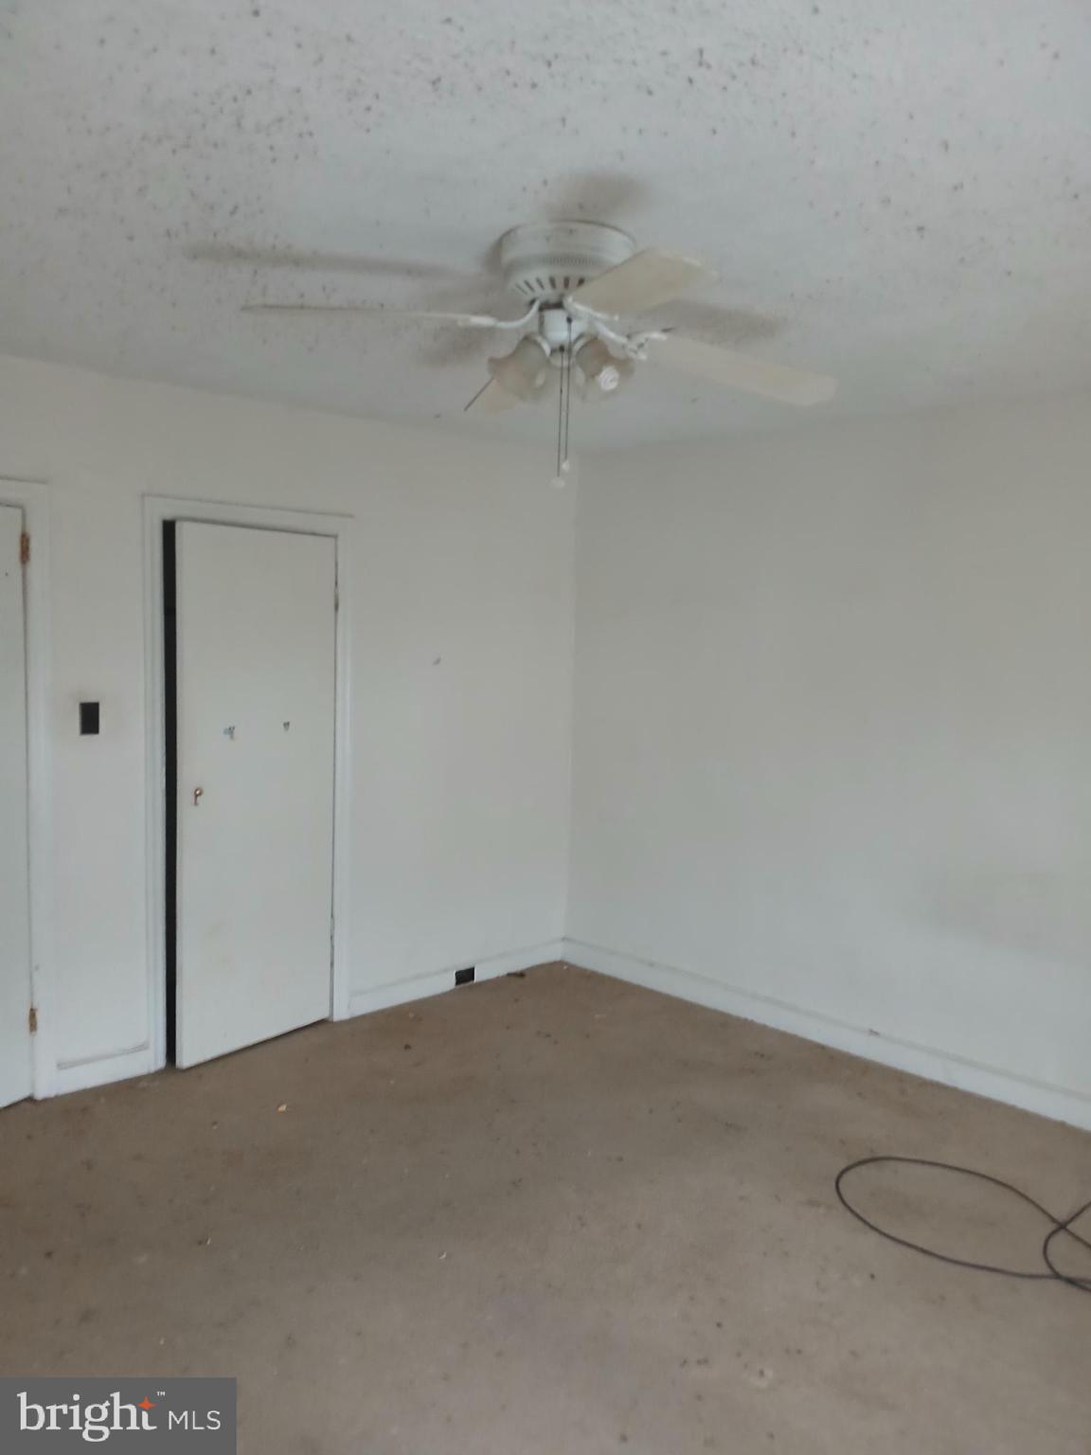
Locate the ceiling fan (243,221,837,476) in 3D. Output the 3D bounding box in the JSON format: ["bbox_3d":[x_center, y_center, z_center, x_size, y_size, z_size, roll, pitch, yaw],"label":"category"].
[{"bbox_3d":[0.038,-0.801,2.380,1.310,0.483,1.310,0,5,-18],"label":"ceiling fan"}]

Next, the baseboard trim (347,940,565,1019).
[{"bbox_3d":[-0.366,1.124,4.966,1.264,0.107,0.020,-3,7,-44],"label":"baseboard trim"}]

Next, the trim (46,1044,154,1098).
[{"bbox_3d":[-1.552,1.196,3.820,0.353,0.107,0.020,-3,7,-44],"label":"trim"}]

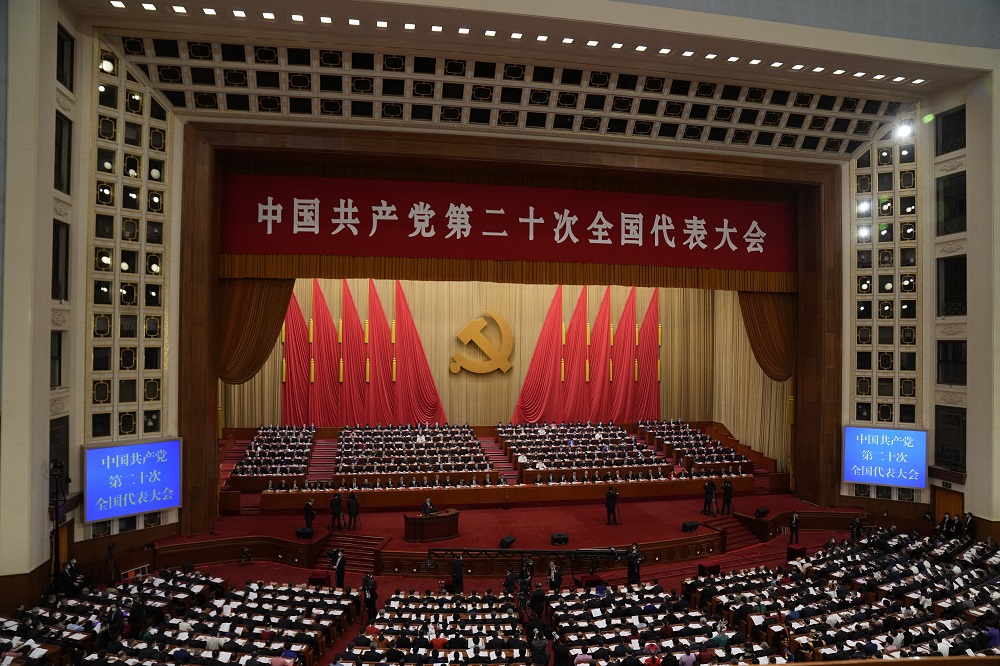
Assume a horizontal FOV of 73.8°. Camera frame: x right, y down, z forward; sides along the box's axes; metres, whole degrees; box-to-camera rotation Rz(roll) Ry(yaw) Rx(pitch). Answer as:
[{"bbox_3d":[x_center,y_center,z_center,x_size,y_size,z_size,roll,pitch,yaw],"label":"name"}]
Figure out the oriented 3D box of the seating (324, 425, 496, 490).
[{"bbox_3d":[-5.360,7.560,41.460,9.500,2.850,7.000,1,-1,-11],"label":"seating"}]

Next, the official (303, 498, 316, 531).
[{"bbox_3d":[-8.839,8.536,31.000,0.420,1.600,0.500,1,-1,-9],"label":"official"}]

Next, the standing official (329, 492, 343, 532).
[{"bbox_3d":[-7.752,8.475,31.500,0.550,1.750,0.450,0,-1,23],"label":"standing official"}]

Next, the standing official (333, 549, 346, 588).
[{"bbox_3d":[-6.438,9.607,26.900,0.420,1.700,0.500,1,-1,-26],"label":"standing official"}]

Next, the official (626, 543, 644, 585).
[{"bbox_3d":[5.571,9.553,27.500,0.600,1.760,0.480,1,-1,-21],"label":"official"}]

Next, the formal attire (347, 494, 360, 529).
[{"bbox_3d":[-6.925,8.461,31.500,0.550,1.750,0.450,0,-1,18],"label":"formal attire"}]

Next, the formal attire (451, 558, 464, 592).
[{"bbox_3d":[-1.716,9.809,26.900,0.520,1.630,0.380,0,-1,0],"label":"formal attire"}]

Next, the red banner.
[{"bbox_3d":[1.830,-5.860,37.100,32.800,4.100,0.200,1,-1,-11],"label":"red banner"}]

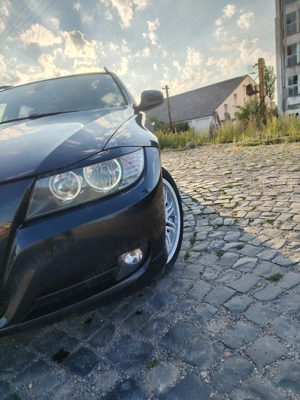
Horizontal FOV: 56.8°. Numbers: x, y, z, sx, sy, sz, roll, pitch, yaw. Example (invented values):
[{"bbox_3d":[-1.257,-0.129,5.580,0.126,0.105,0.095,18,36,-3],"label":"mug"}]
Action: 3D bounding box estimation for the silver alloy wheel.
[{"bbox_3d":[0.007,0.125,1.626,0.200,0.480,0.480,-1,17,26],"label":"silver alloy wheel"}]

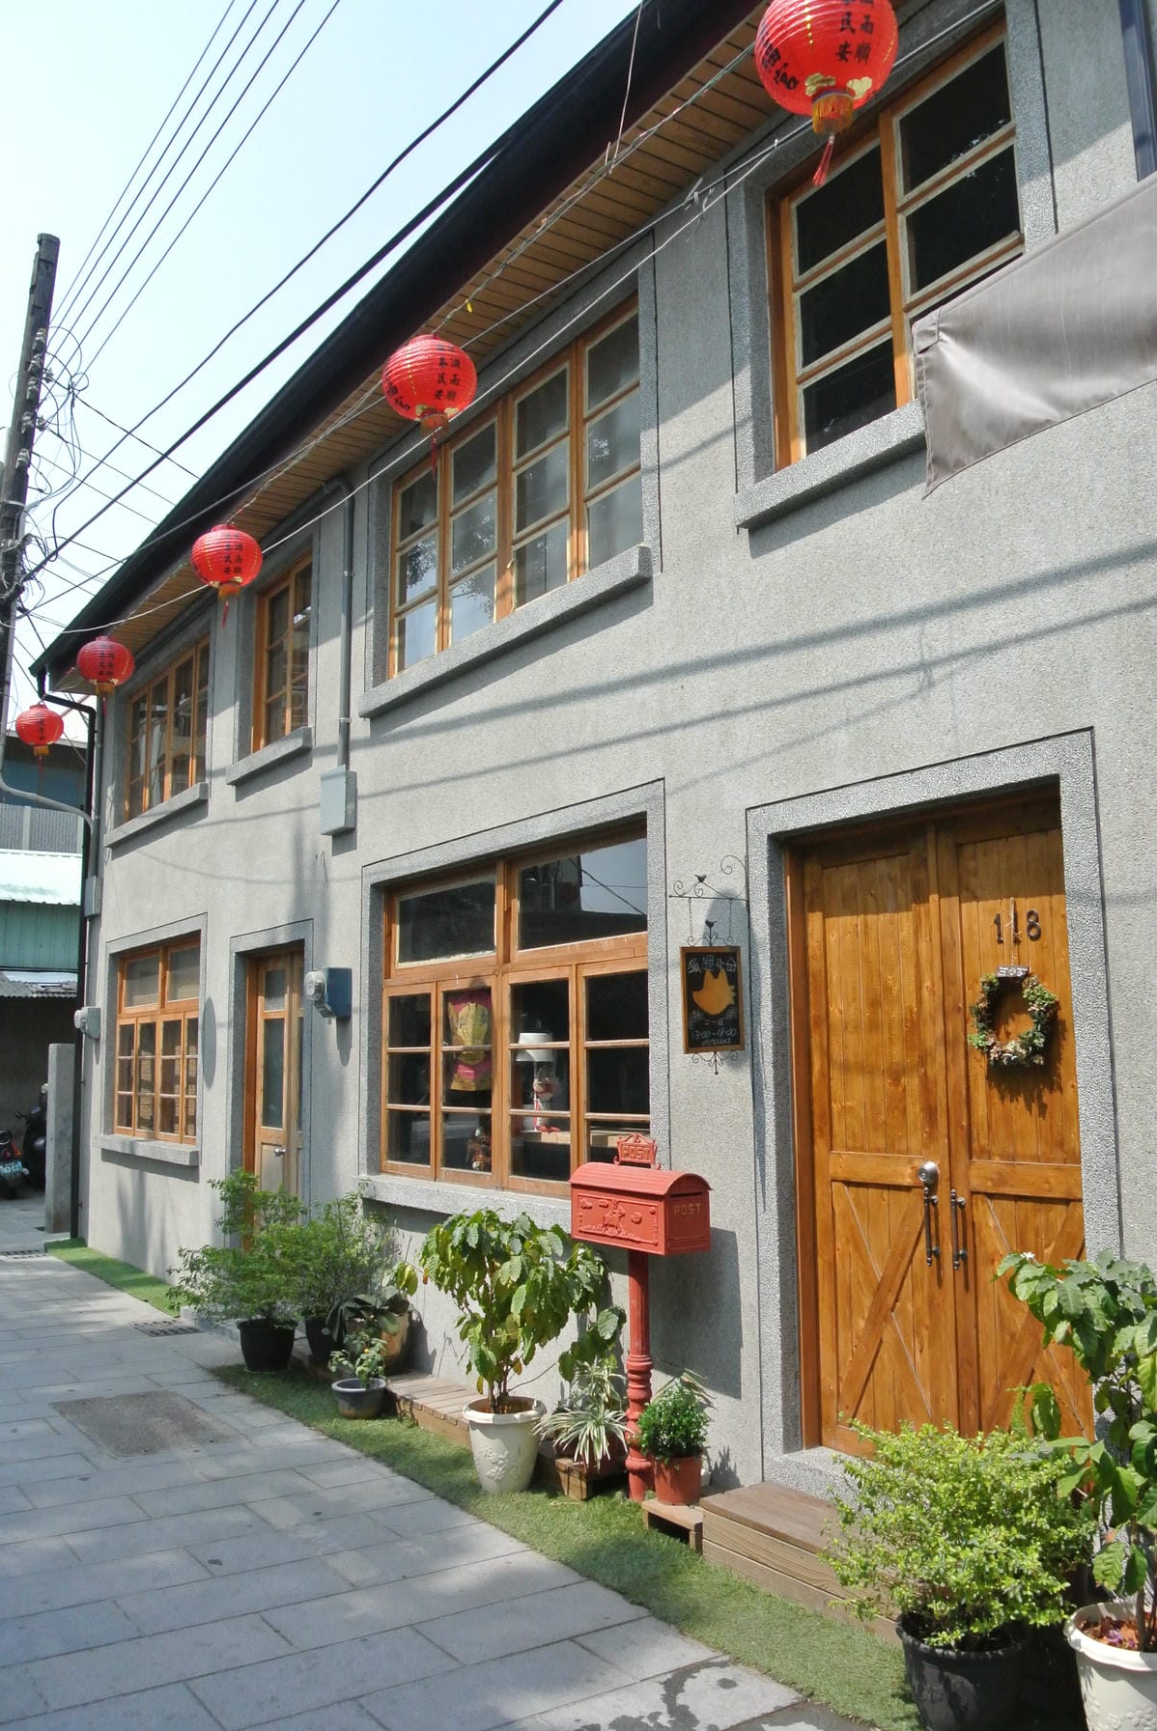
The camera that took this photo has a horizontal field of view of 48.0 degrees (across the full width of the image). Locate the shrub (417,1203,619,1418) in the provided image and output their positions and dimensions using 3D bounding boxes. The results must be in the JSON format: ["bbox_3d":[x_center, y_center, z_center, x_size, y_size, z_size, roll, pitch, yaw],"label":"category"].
[{"bbox_3d":[-0.227,1.620,4.743,0.620,0.720,0.660,-1,-8,0],"label":"shrub"}]

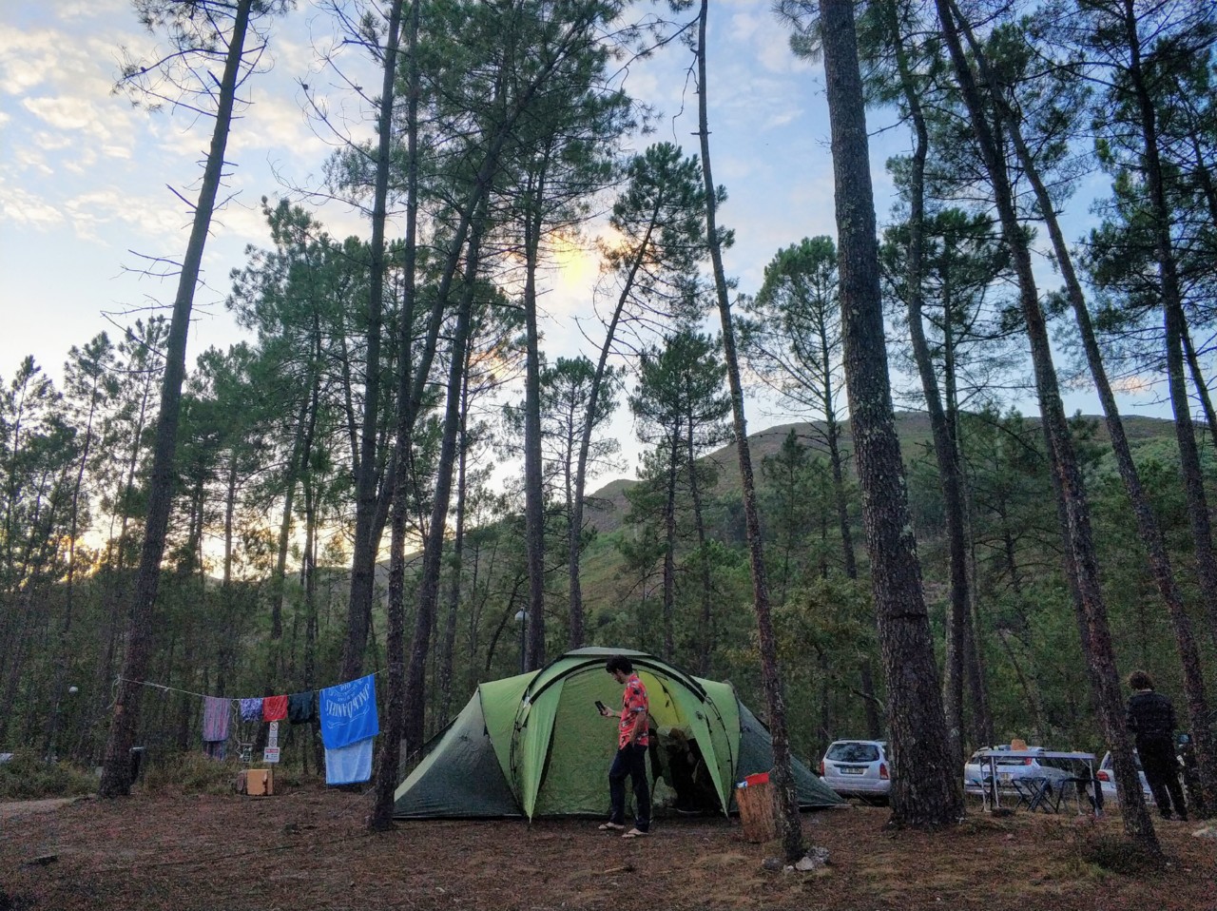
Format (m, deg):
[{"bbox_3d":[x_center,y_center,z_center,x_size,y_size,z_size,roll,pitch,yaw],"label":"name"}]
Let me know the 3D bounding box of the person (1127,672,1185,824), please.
[{"bbox_3d":[6.767,3.562,11.669,0.580,1.740,0.420,-7,-19,21],"label":"person"}]

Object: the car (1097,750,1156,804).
[{"bbox_3d":[11.912,6.978,20.207,1.670,1.430,4.100,-14,-22,38],"label":"car"}]

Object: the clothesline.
[{"bbox_3d":[-4.863,2.946,12.230,5.905,0.401,0.040,-12,-21,34],"label":"clothesline"}]

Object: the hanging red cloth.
[{"bbox_3d":[-4.060,3.092,11.564,0.489,0.287,0.060,-12,-21,34],"label":"hanging red cloth"}]

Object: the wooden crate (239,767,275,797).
[{"bbox_3d":[-5.387,5.022,14.564,0.450,0.420,0.400,1,-18,-2],"label":"wooden crate"}]

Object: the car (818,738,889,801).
[{"bbox_3d":[6.776,7.766,23.205,1.720,1.500,4.400,-11,-20,30],"label":"car"}]

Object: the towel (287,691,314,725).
[{"bbox_3d":[-3.651,3.006,11.275,0.492,0.373,0.080,-12,-21,34],"label":"towel"}]

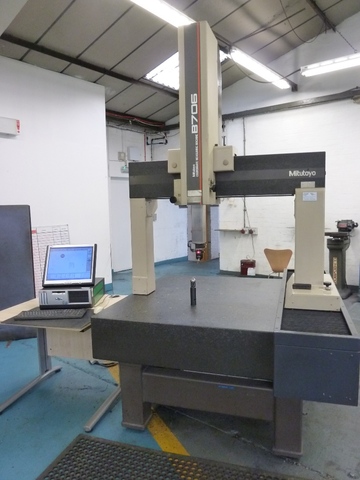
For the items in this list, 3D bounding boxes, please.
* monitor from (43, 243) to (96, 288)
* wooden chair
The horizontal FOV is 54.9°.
[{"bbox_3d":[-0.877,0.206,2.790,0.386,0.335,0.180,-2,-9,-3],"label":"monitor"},{"bbox_3d":[1.615,0.520,5.664,0.480,0.800,0.500,1,6,19],"label":"wooden chair"}]

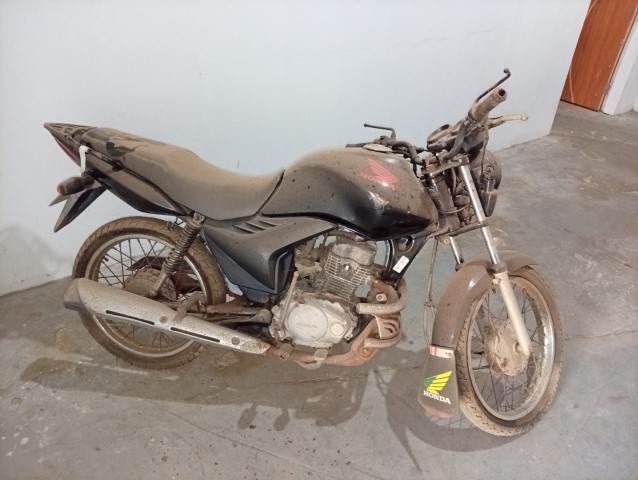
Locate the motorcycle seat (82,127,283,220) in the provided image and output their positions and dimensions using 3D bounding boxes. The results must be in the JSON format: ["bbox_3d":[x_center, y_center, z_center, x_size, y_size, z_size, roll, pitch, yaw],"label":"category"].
[{"bbox_3d":[-0.462,-0.230,1.647,0.715,0.240,0.270,7,16,8],"label":"motorcycle seat"}]

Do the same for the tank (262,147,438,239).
[{"bbox_3d":[0.112,-0.171,1.564,0.540,0.265,0.290,7,16,8],"label":"tank"}]

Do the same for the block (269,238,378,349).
[{"bbox_3d":[0.015,0.163,1.662,0.345,0.345,0.300,7,16,8],"label":"block"}]

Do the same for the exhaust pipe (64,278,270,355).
[{"bbox_3d":[-0.520,0.272,1.622,0.720,0.125,0.120,15,17,3],"label":"exhaust pipe"}]

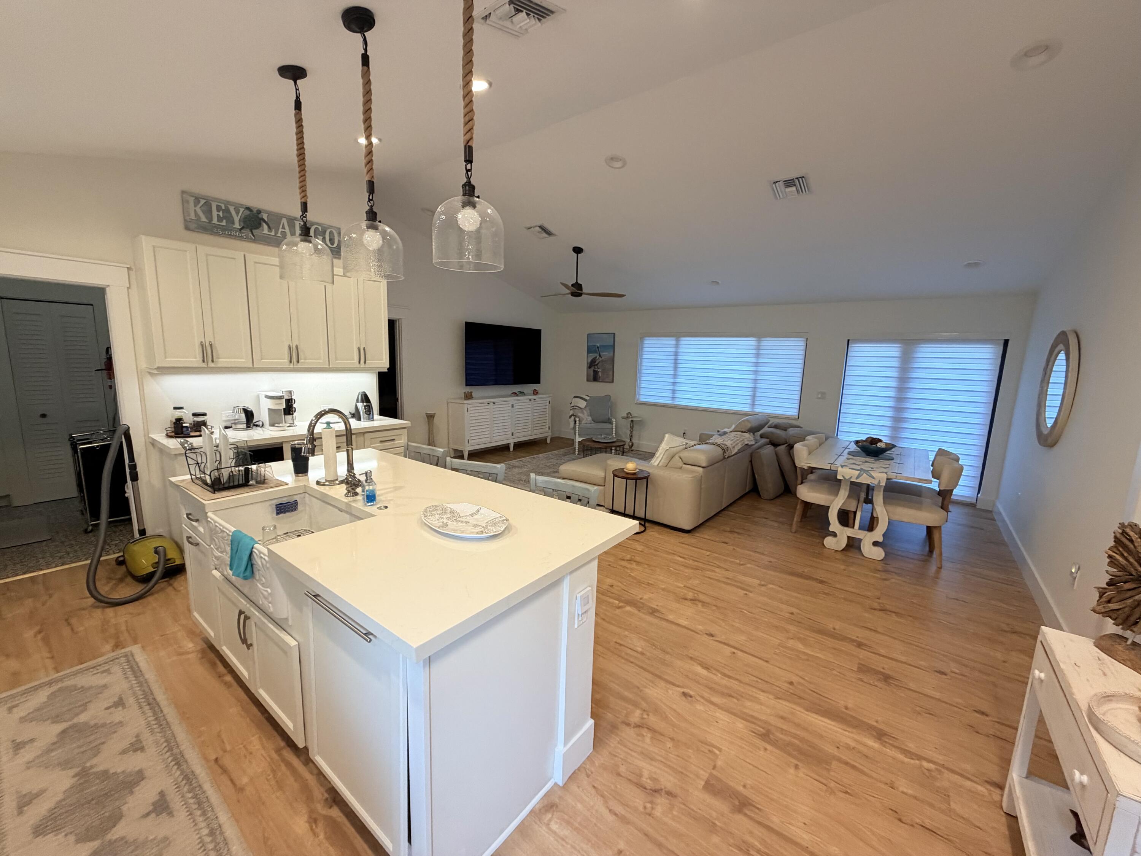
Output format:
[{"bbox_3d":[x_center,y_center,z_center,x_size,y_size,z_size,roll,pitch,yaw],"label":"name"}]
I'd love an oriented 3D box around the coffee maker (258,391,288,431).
[{"bbox_3d":[-2.670,-0.152,4.126,0.318,0.328,0.139,10,12,42],"label":"coffee maker"}]

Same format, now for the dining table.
[{"bbox_3d":[3.024,0.664,4.704,0.930,0.760,1.750,9,11,36],"label":"dining table"}]

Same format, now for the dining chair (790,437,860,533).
[{"bbox_3d":[2.492,0.591,4.503,0.586,0.885,0.497,8,11,35],"label":"dining chair"}]

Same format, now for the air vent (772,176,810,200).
[{"bbox_3d":[1.916,-2.079,4.004,0.298,0.030,0.298,8,-3,35],"label":"air vent"}]

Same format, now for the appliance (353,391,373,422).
[{"bbox_3d":[-2.155,-0.228,4.810,0.149,0.298,0.139,10,12,41],"label":"appliance"}]

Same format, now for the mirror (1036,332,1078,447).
[{"bbox_3d":[3.882,-0.308,3.698,0.050,0.930,0.930,9,11,36],"label":"mirror"}]

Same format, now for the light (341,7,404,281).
[{"bbox_3d":[-0.887,-1.226,2.041,0.260,1.060,0.260,9,11,36],"label":"light"}]

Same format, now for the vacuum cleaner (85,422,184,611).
[{"bbox_3d":[-3.049,0.535,3.205,0.795,1.064,0.557,8,11,35],"label":"vacuum cleaner"}]

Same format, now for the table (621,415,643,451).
[{"bbox_3d":[1.072,0.124,8.035,0.370,0.620,0.370,2,9,0],"label":"table"}]

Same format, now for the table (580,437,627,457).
[{"bbox_3d":[0.458,0.425,6.554,0.636,0.447,0.636,2,9,0],"label":"table"}]

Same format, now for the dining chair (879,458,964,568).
[{"bbox_3d":[3.013,0.680,4.080,0.586,0.880,0.497,9,11,38],"label":"dining chair"}]

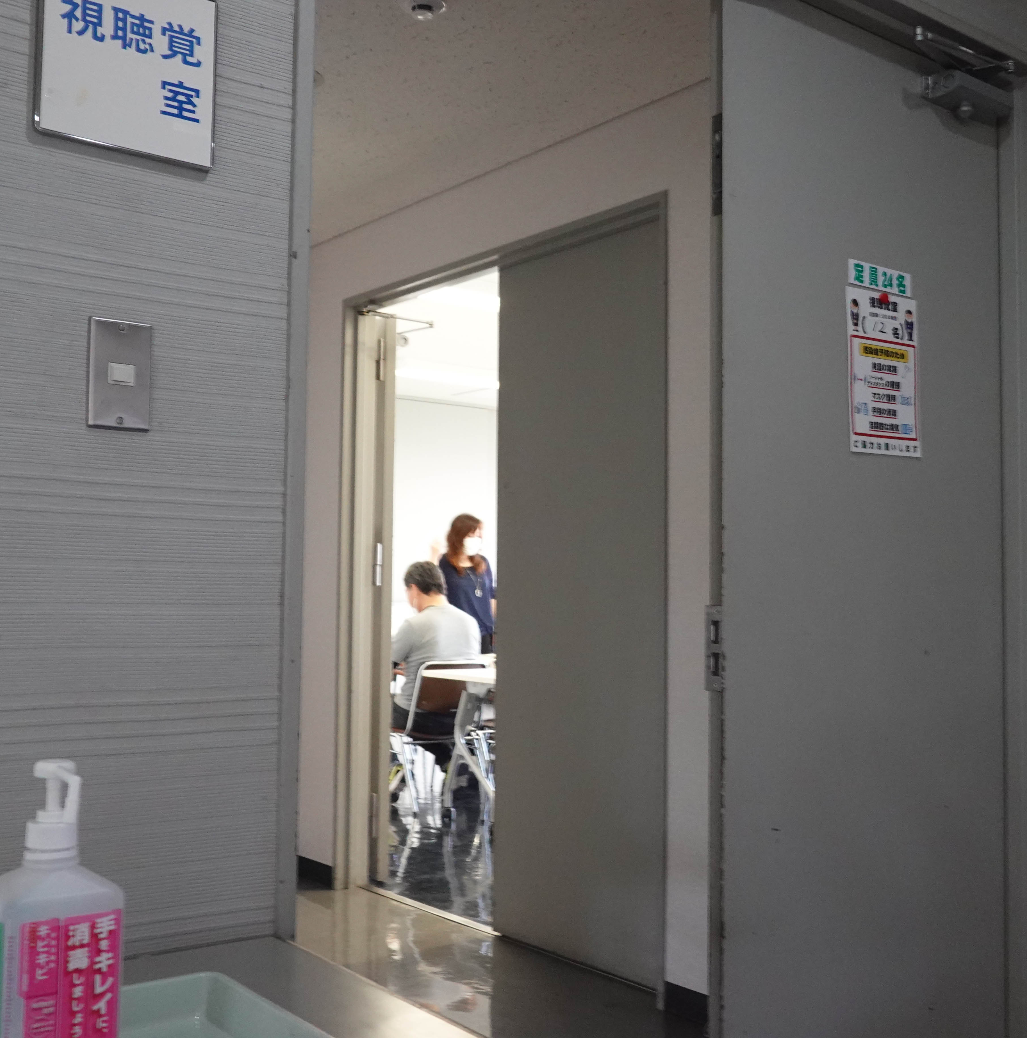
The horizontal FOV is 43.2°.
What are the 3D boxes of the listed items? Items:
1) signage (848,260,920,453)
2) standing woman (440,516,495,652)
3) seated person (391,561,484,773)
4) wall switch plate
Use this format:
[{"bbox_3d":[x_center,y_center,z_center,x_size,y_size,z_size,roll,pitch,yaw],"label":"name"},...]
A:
[{"bbox_3d":[0.704,-0.298,2.459,0.222,0.358,0.005,3,-4,-38],"label":"signage"},{"bbox_3d":[-0.291,0.774,8.000,0.470,1.619,0.320,3,-4,-38],"label":"standing woman"},{"bbox_3d":[-0.541,0.877,6.965,0.500,1.280,0.760,3,-4,-38],"label":"seated person"},{"bbox_3d":[-0.445,-0.163,1.467,0.070,0.120,0.010,3,-4,-38],"label":"wall switch plate"}]

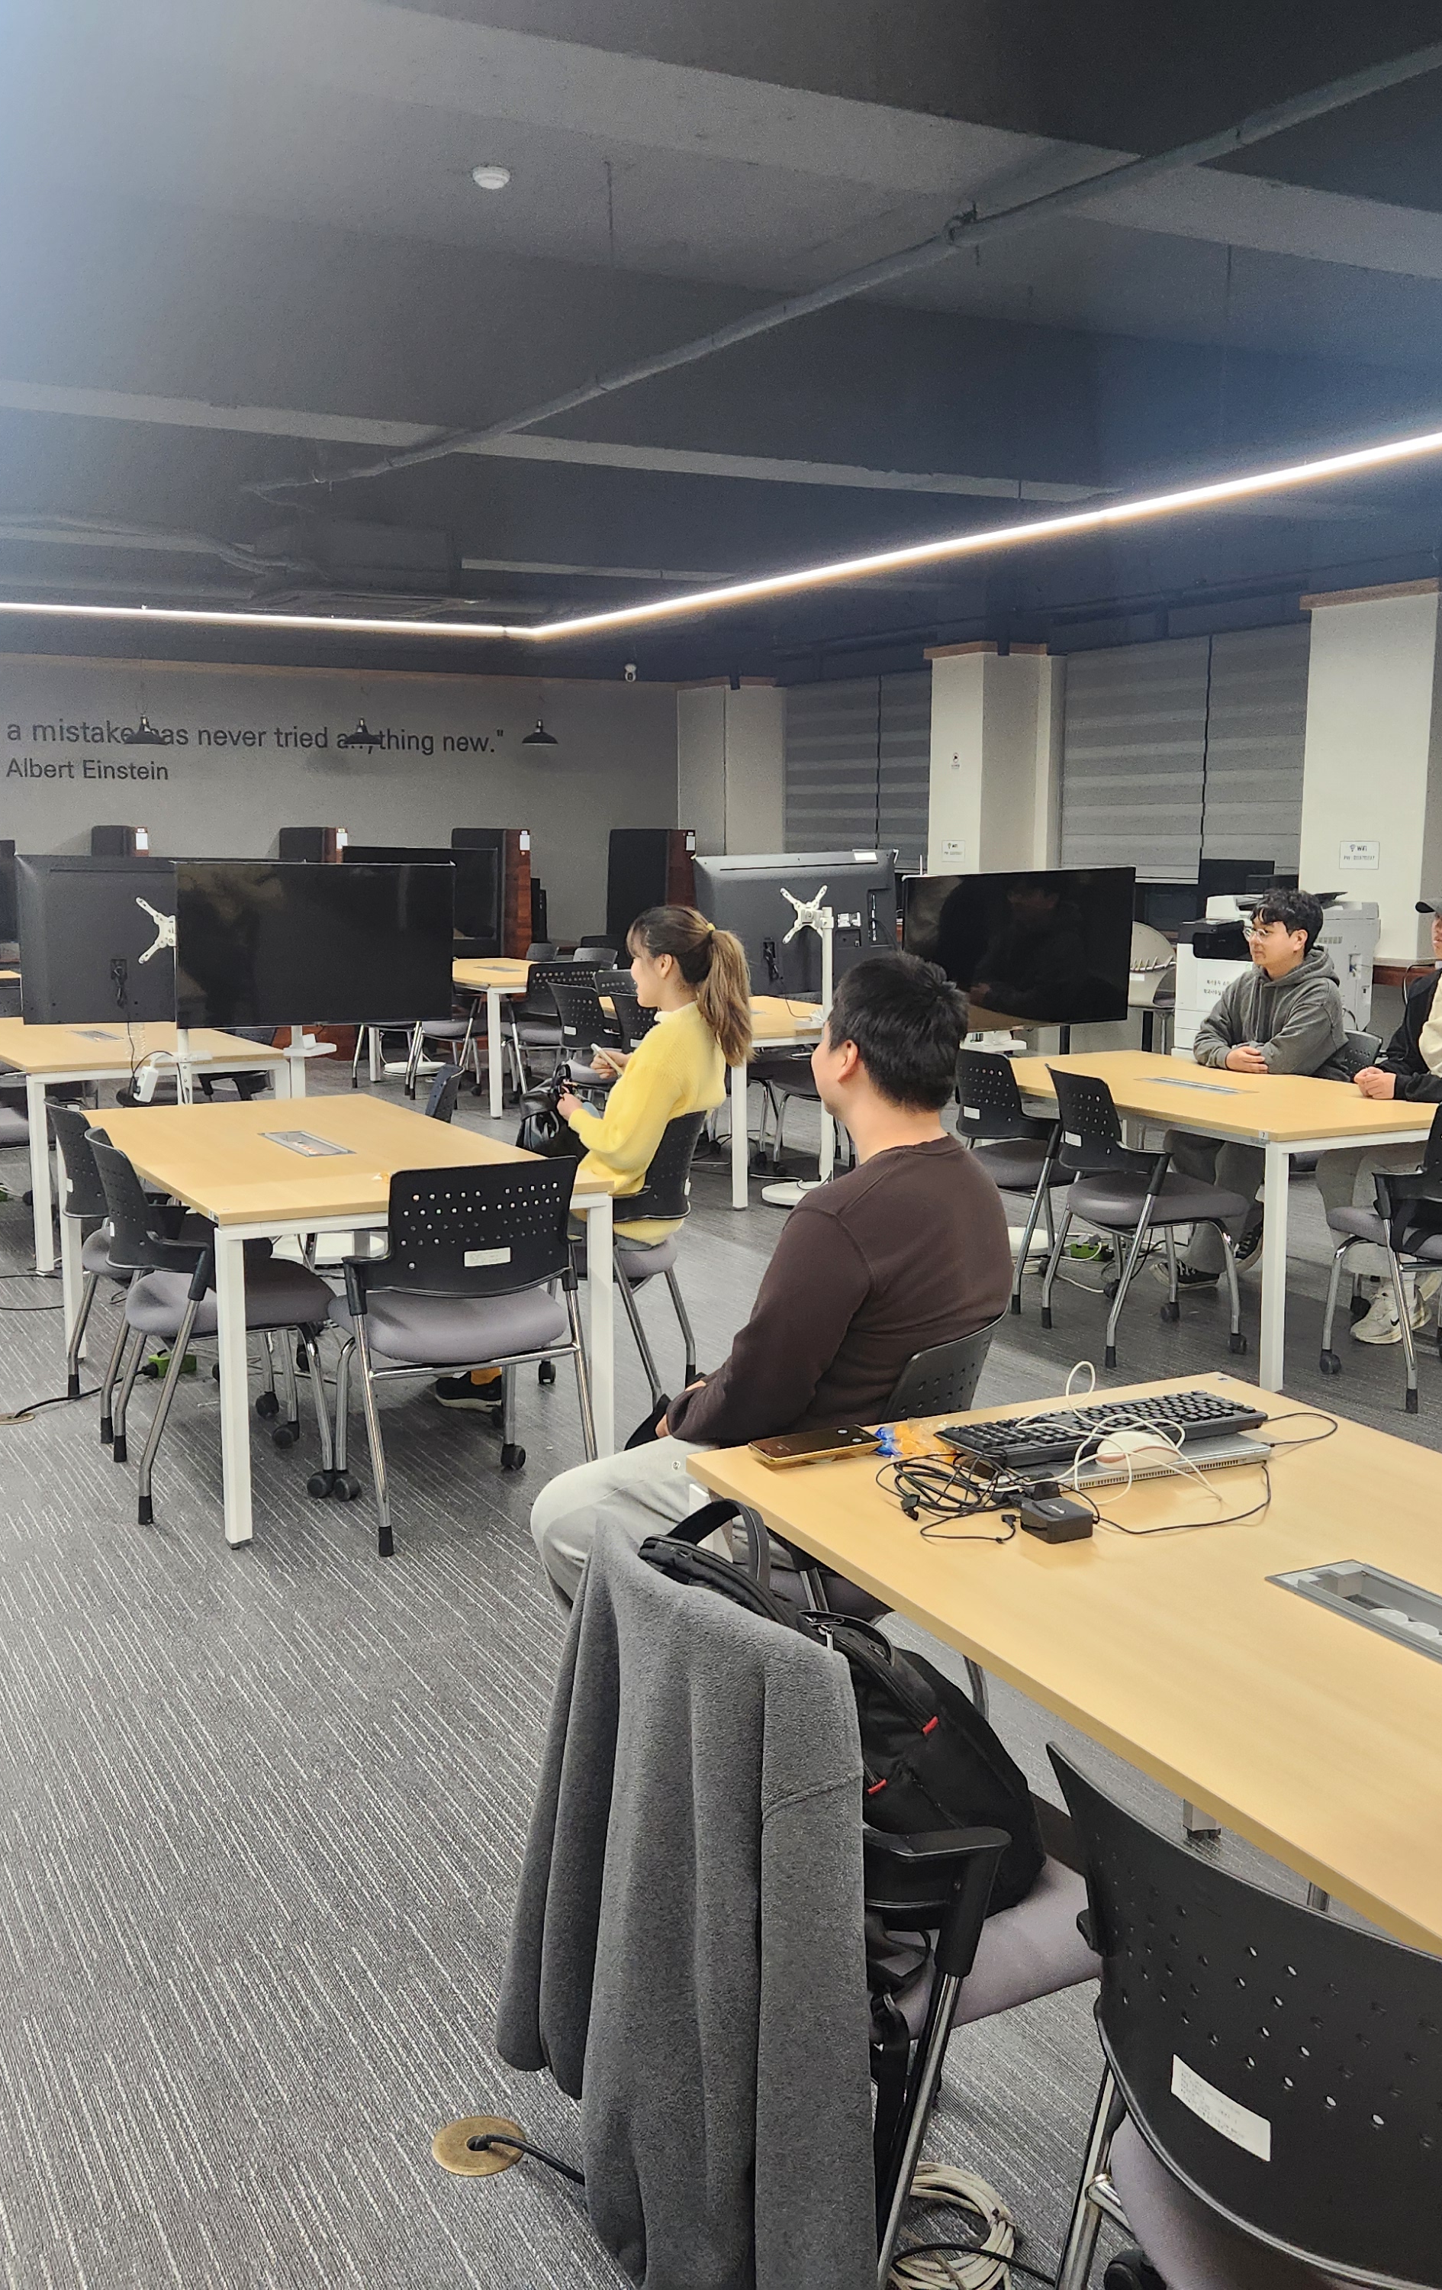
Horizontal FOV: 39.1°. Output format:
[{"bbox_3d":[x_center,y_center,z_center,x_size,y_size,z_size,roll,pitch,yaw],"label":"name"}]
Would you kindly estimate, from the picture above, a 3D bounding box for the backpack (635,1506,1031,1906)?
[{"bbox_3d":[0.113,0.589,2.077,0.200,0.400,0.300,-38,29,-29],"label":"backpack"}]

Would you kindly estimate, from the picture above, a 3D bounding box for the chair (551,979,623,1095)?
[{"bbox_3d":[-0.408,-0.306,9.232,0.540,0.820,0.540,-4,10,-24],"label":"chair"}]

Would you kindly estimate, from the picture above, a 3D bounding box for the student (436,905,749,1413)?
[{"bbox_3d":[-0.355,0.040,5.372,0.790,1.340,0.460,1,9,6],"label":"student"}]

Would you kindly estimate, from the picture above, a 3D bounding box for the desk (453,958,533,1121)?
[{"bbox_3d":[-1.271,-0.641,11.671,0.923,0.715,1.803,-5,10,-30],"label":"desk"}]

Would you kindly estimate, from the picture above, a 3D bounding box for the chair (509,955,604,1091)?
[{"bbox_3d":[-0.938,-0.547,10.747,0.540,0.820,0.540,-4,10,-27],"label":"chair"}]

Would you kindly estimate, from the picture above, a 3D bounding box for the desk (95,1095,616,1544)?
[{"bbox_3d":[-1.089,0.355,5.357,0.917,0.720,1.808,-5,10,-28],"label":"desk"}]

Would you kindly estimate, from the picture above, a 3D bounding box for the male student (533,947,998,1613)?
[{"bbox_3d":[0.073,0.365,3.319,0.740,1.340,0.520,4,10,25],"label":"male student"}]

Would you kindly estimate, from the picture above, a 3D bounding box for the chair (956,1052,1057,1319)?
[{"bbox_3d":[1.097,0.089,6.765,0.540,0.820,0.540,-4,10,-24],"label":"chair"}]

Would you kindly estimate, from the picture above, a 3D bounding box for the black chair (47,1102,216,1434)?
[{"bbox_3d":[-1.470,0.306,5.361,0.550,0.810,0.530,-5,10,-28],"label":"black chair"}]

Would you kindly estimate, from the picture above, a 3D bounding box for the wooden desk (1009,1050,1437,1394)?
[{"bbox_3d":[1.530,0.172,6.572,0.917,0.720,1.808,-4,10,-26],"label":"wooden desk"}]

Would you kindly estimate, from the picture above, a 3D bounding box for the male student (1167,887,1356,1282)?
[{"bbox_3d":[1.798,-0.213,7.018,0.660,1.340,0.500,-3,10,-20],"label":"male student"}]

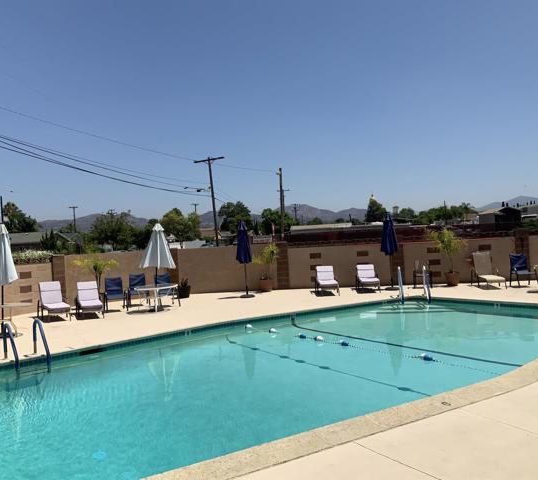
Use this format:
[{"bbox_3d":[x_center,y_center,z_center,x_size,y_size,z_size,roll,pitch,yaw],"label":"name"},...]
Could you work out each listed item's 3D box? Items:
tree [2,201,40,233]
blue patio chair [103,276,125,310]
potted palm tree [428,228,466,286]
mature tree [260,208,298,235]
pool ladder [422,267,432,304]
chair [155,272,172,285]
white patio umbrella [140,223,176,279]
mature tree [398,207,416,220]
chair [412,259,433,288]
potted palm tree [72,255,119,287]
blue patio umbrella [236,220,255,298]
[{"bbox_3d":[-30.266,-0.450,66.012,4.600,8.200,4.600,-3,0,-25],"label":"tree"},{"bbox_3d":[-4.424,1.553,15.393,0.630,0.930,0.700,-3,0,-23],"label":"blue patio chair"},{"bbox_3d":[5.931,0.543,17.776,1.200,1.920,1.150,-3,0,18],"label":"potted palm tree"},{"bbox_3d":[1.403,-1.047,69.983,5.000,6.138,4.800,-3,0,1],"label":"mature tree"},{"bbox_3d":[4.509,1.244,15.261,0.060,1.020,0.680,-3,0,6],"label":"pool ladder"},{"bbox_3d":[-2.946,1.478,15.793,0.630,0.930,0.700,-3,0,-22],"label":"chair"},{"bbox_3d":[-3.076,0.728,14.877,0.980,2.430,0.980,-3,0,-11],"label":"white patio umbrella"},{"bbox_3d":[21.960,-2.072,84.983,3.600,6.169,3.600,-3,0,15],"label":"mature tree"},{"bbox_3d":[5.068,1.095,17.677,0.660,0.940,0.850,-3,0,13],"label":"chair"},{"bbox_3d":[-5.583,1.292,17.218,1.450,1.630,1.300,-3,1,-27],"label":"potted palm tree"},{"bbox_3d":[-0.807,0.609,17.656,0.570,2.510,0.570,-5,0,0],"label":"blue patio umbrella"}]

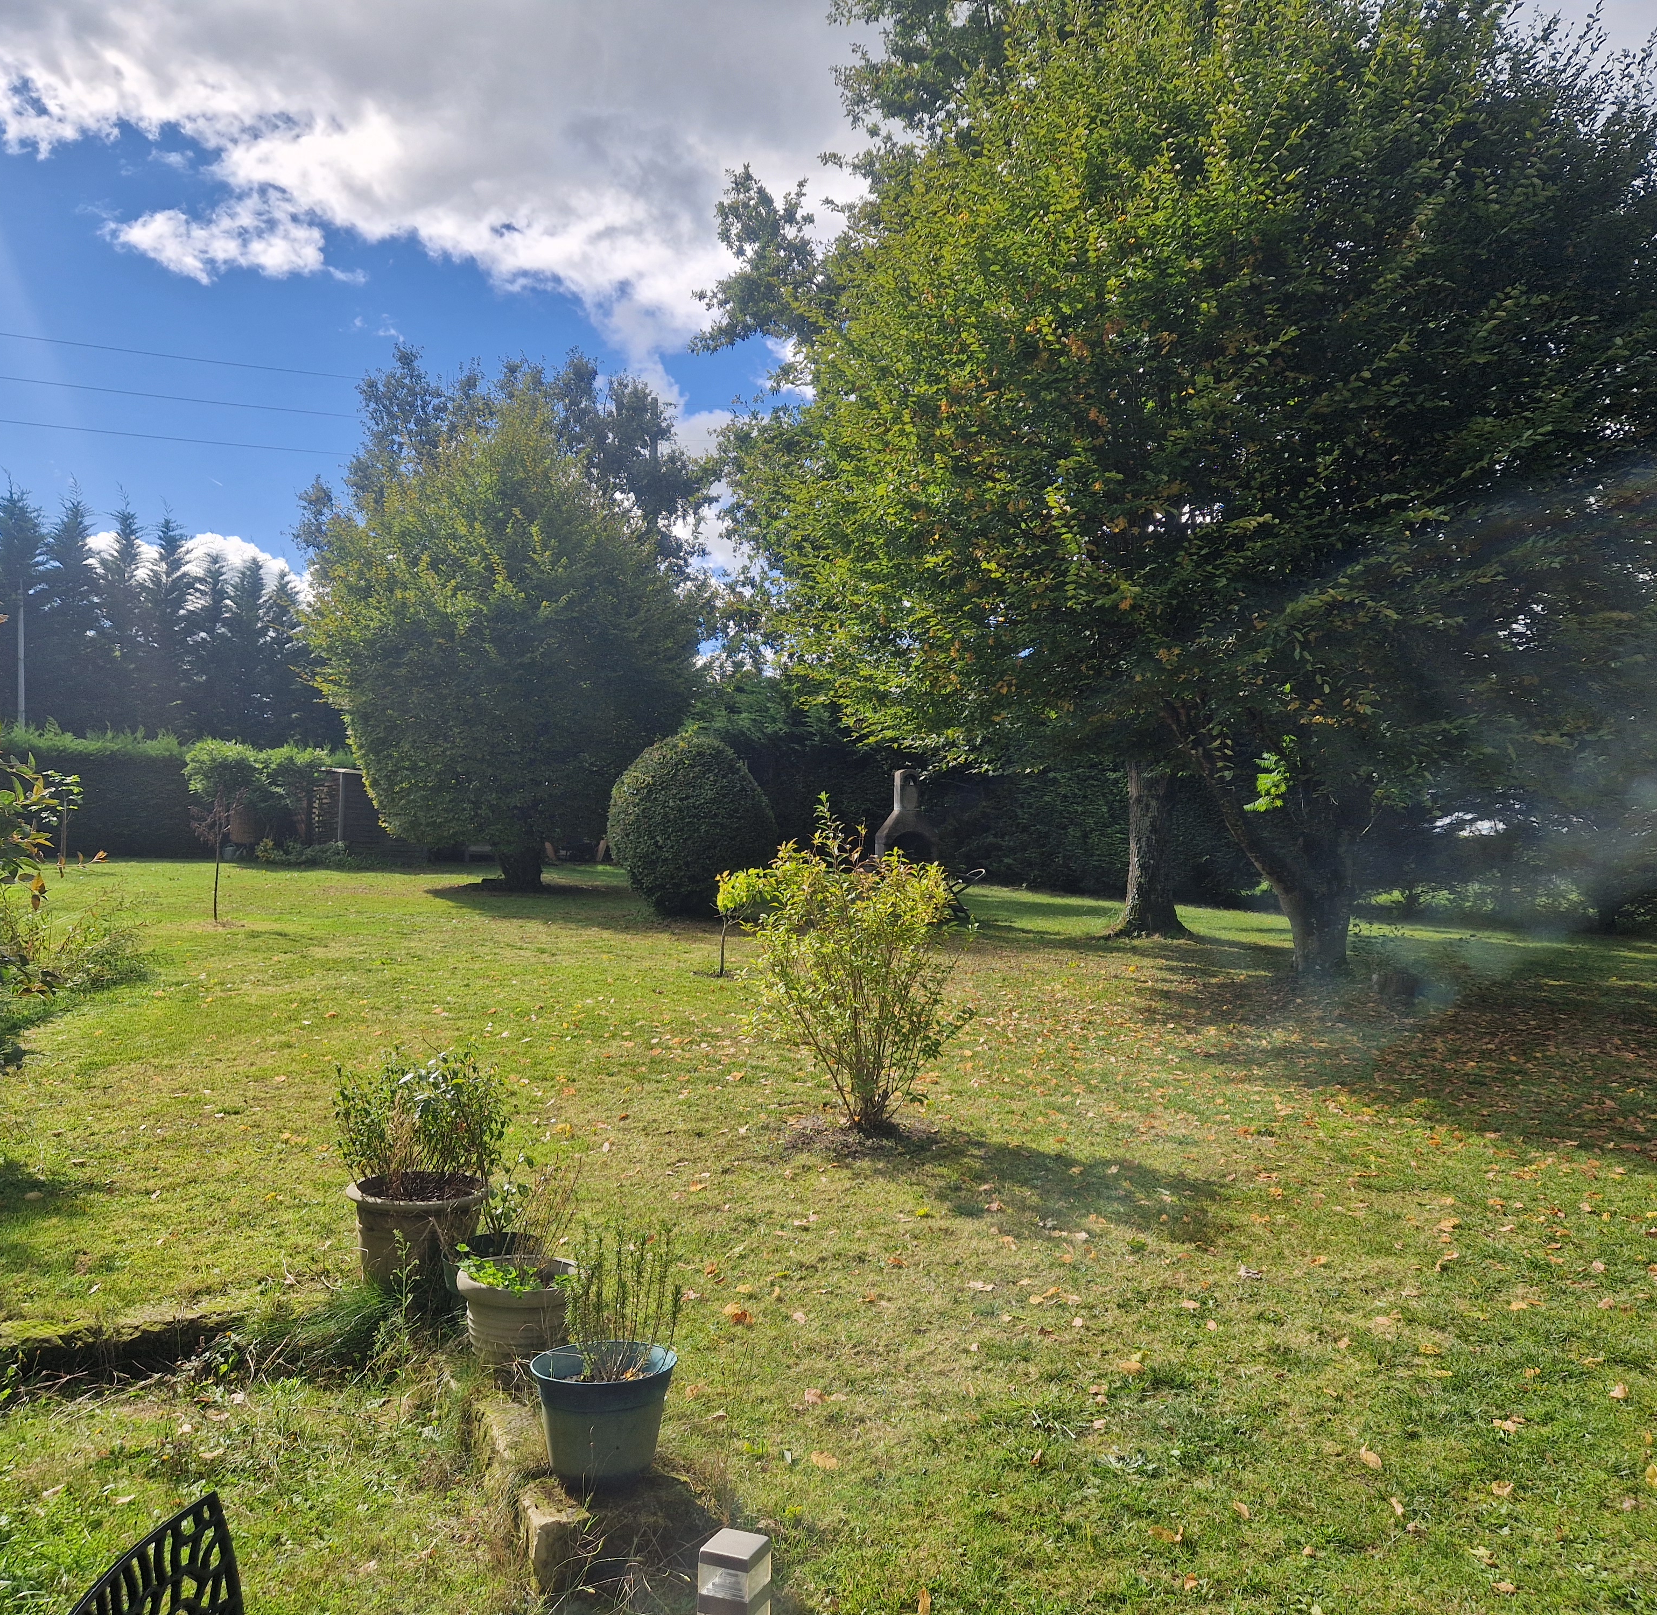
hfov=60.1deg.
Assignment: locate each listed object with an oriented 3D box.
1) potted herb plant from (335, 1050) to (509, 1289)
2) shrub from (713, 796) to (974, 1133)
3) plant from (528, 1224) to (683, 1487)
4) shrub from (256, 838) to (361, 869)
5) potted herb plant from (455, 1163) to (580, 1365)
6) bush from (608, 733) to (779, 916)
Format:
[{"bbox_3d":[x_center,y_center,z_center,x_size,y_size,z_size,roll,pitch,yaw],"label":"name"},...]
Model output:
[{"bbox_3d":[-1.238,1.082,4.360,0.520,0.682,0.490,0,-1,0],"label":"potted herb plant"},{"bbox_3d":[0.120,0.682,6.200,1.020,1.385,1.000,0,-1,0],"label":"shrub"},{"bbox_3d":[-0.470,1.140,3.020,0.320,0.522,0.310,0,-1,0],"label":"plant"},{"bbox_3d":[-9.310,0.810,25.500,1.850,0.510,1.100,0,-1,0],"label":"shrub"},{"bbox_3d":[-0.798,1.155,3.680,0.330,0.480,0.330,0,-1,0],"label":"potted herb plant"},{"bbox_3d":[-1.590,0.168,16.800,2.000,2.094,2.000,0,-1,0],"label":"bush"}]

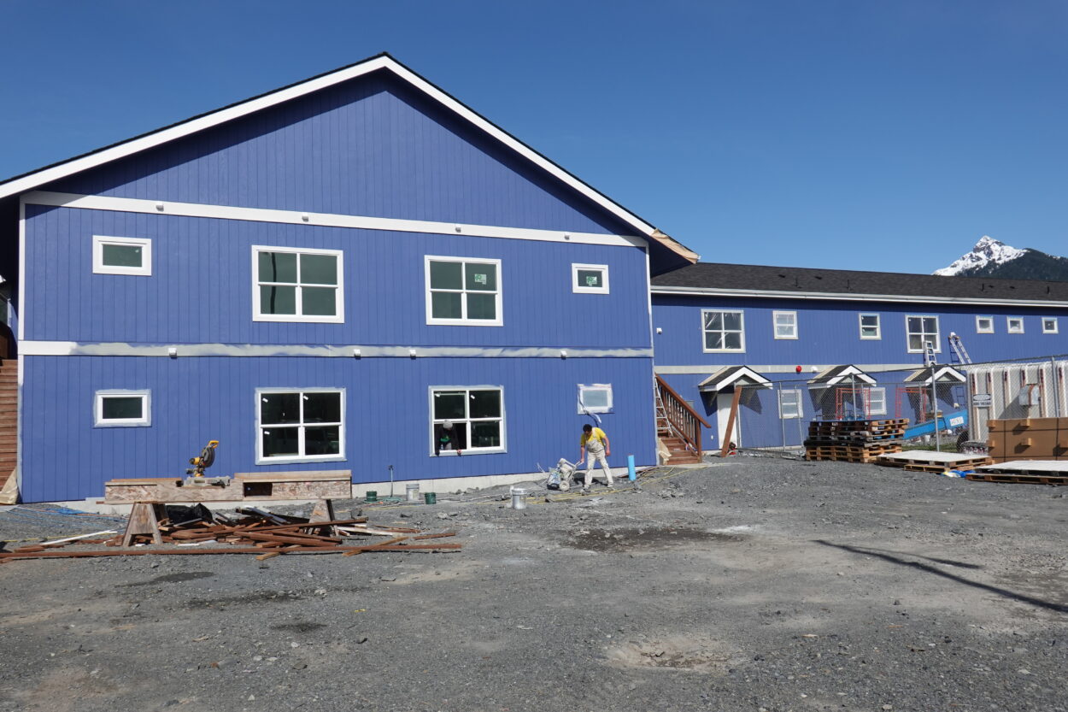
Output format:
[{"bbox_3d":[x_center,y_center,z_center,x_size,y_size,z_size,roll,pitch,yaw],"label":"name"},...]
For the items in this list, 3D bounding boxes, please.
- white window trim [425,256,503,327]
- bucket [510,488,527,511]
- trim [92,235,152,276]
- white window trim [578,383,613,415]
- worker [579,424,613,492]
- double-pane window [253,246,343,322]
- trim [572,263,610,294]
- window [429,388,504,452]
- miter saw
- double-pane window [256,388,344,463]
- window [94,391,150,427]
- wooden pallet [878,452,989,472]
[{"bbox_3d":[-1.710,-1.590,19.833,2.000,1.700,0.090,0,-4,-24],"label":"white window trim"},{"bbox_3d":[-0.301,2.966,16.600,0.305,0.400,0.305,-1,-4,0],"label":"bucket"},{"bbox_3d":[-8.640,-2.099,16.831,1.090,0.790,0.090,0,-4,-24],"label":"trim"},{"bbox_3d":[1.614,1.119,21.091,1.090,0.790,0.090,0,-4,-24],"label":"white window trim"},{"bbox_3d":[1.507,2.457,19.350,0.720,1.660,0.520,-3,-4,23],"label":"worker"},{"bbox_3d":[-5.345,-1.612,18.241,2.000,1.700,0.090,0,-4,-24],"label":"double-pane window"},{"bbox_3d":[1.520,-2.040,21.283,1.090,0.790,0.090,0,-4,-24],"label":"trim"},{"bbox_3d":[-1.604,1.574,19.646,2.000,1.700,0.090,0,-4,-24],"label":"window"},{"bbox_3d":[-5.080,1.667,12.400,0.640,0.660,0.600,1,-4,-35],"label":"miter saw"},{"bbox_3d":[-5.172,1.553,17.879,1.826,1.507,0.090,0,-5,-25],"label":"double-pane window"},{"bbox_3d":[-8.539,1.091,16.641,1.090,0.790,0.090,0,-4,-24],"label":"window"},{"bbox_3d":[9.807,2.606,19.742,1.220,0.250,2.440,0,-4,-17],"label":"wooden pallet"}]

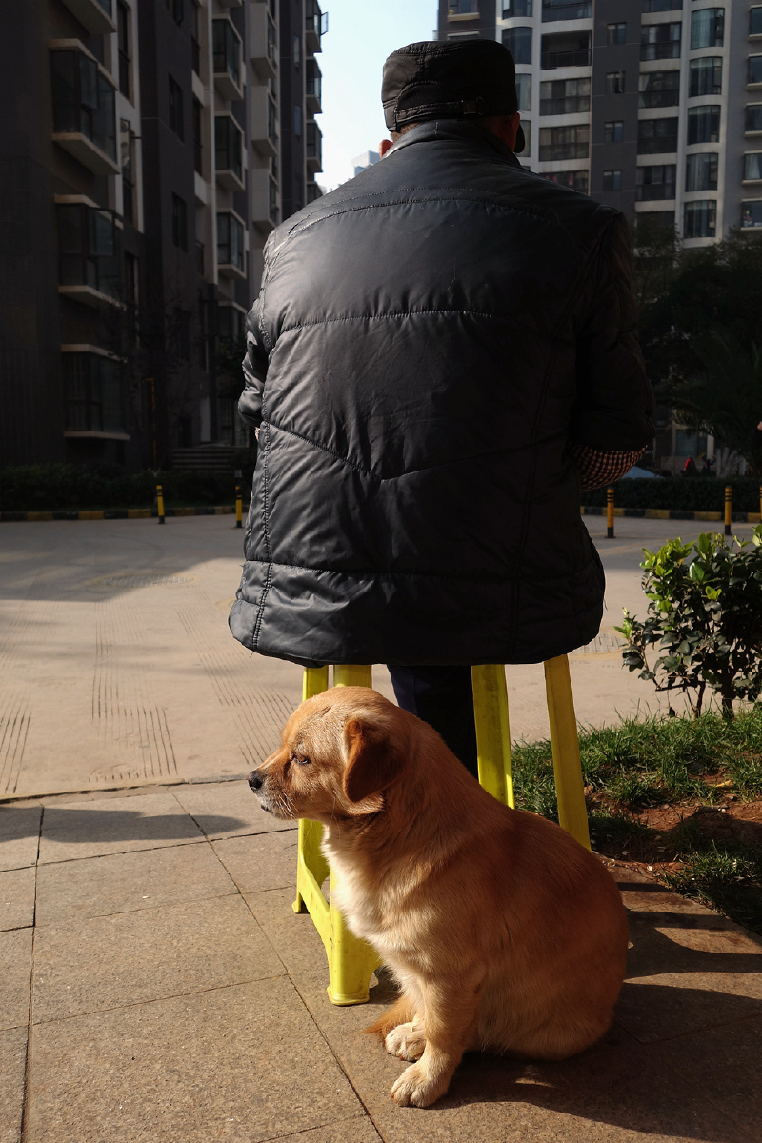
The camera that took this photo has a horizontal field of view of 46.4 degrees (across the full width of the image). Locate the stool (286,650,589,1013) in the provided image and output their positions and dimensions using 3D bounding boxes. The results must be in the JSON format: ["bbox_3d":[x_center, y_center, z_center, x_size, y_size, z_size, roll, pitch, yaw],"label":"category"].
[{"bbox_3d":[0.077,0.309,1.316,0.385,0.460,0.320,-2,0,-14],"label":"stool"}]

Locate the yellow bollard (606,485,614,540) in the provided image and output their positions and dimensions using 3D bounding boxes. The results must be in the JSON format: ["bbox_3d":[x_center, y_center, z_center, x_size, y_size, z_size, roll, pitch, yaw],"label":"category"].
[{"bbox_3d":[3.146,-0.804,12.200,0.096,0.710,0.096,0,6,0],"label":"yellow bollard"}]

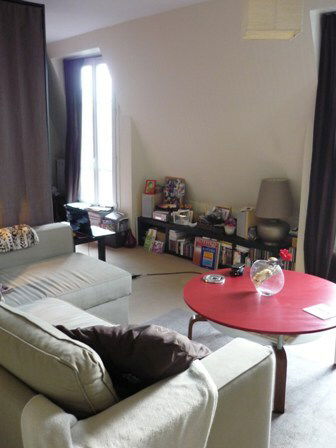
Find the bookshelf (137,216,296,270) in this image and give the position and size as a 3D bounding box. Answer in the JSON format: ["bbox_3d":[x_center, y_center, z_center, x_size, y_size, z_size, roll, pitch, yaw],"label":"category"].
[{"bbox_3d":[0.435,0.234,4.838,0.280,0.368,2.100,-11,17,-42],"label":"bookshelf"}]

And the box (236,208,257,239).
[{"bbox_3d":[0.835,0.001,4.370,0.240,0.290,0.105,-11,17,-42],"label":"box"}]

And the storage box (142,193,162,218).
[{"bbox_3d":[-0.197,-0.238,5.420,0.230,0.300,0.130,-11,17,-42],"label":"storage box"}]

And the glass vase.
[{"bbox_3d":[0.638,0.327,2.728,0.205,0.215,0.205,3,13,11],"label":"glass vase"}]

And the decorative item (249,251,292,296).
[{"bbox_3d":[0.662,0.306,2.741,0.250,0.250,0.210,3,13,11],"label":"decorative item"}]

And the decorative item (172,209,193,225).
[{"bbox_3d":[0.166,-0.087,5.030,0.210,0.175,0.110,7,14,29],"label":"decorative item"}]

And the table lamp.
[{"bbox_3d":[1.045,-0.107,4.120,0.345,0.610,0.345,-11,17,-42],"label":"table lamp"}]

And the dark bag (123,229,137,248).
[{"bbox_3d":[-0.422,0.147,4.741,0.165,0.215,0.130,0,12,-5],"label":"dark bag"}]

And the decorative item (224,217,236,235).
[{"bbox_3d":[0.654,0.027,4.482,0.125,0.190,0.125,0,12,0],"label":"decorative item"}]

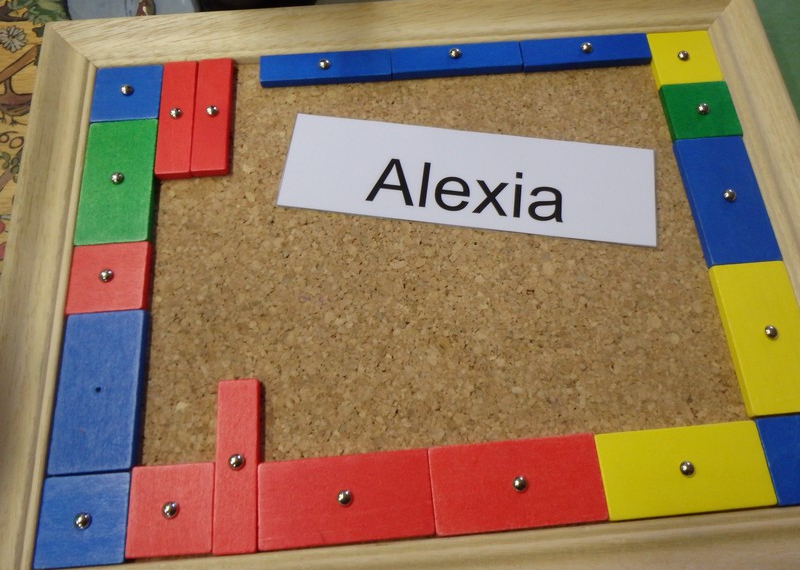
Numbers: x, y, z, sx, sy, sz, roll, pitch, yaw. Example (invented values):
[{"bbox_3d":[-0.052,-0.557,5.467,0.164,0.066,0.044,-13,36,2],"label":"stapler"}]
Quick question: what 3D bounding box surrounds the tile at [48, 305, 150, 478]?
[{"bbox_3d":[-0.093,0.033,0.202,0.024,0.004,0.050,-4,68,-2],"label":"tile"}]

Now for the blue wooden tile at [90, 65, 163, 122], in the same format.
[{"bbox_3d":[-0.103,-0.072,0.246,0.025,0.004,0.025,-4,68,-2],"label":"blue wooden tile"}]

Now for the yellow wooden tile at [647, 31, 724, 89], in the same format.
[{"bbox_3d":[0.110,-0.087,0.253,0.025,0.004,0.025,-4,68,-2],"label":"yellow wooden tile"}]

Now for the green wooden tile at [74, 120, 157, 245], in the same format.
[{"bbox_3d":[-0.100,-0.037,0.231,0.025,0.004,0.050,-4,68,-2],"label":"green wooden tile"}]

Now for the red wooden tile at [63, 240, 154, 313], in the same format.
[{"bbox_3d":[-0.097,-0.002,0.217,0.025,0.004,0.025,-4,68,-2],"label":"red wooden tile"}]

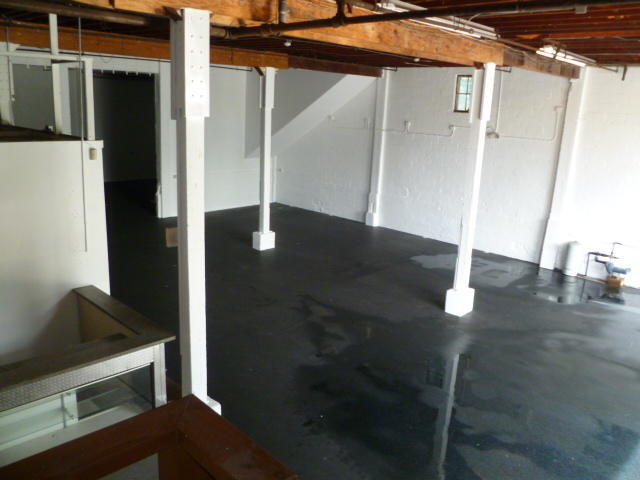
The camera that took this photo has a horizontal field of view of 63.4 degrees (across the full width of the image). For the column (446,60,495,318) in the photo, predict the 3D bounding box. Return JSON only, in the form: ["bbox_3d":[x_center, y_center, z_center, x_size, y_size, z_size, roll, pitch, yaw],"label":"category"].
[{"bbox_3d":[2.481,-0.737,8.469,0.310,4.080,0.400,16,19,43],"label":"column"}]

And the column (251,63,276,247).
[{"bbox_3d":[-1.254,-1.801,11.972,0.310,4.144,0.400,16,19,43],"label":"column"}]

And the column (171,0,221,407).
[{"bbox_3d":[-1.156,0.069,4.713,0.310,4.007,0.400,16,19,43],"label":"column"}]

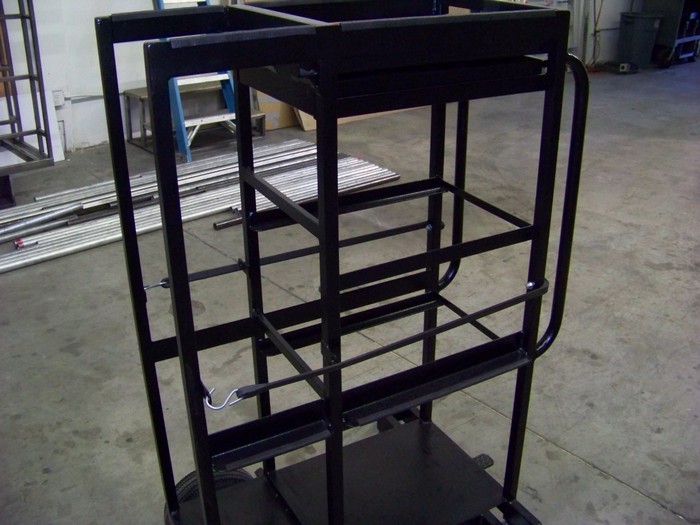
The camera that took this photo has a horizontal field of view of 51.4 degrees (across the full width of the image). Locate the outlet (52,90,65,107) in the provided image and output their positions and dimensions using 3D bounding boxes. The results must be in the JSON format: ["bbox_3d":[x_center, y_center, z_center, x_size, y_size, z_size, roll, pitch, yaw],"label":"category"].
[{"bbox_3d":[-2.336,-1.308,5.820,0.096,0.110,0.050,-19,30,-35],"label":"outlet"}]

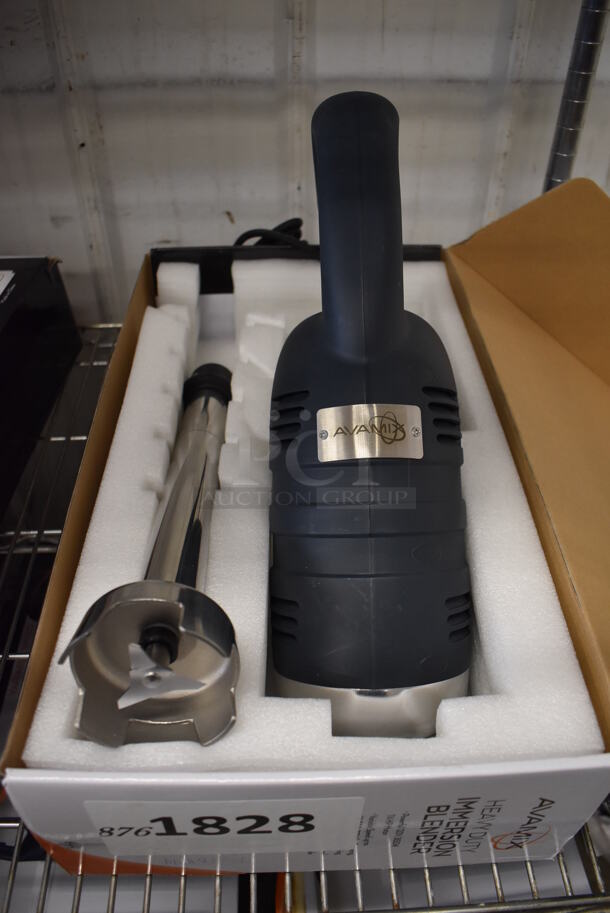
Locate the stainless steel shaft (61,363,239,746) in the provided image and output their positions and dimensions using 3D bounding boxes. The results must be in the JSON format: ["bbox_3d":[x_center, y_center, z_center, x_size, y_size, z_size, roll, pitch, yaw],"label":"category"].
[{"bbox_3d":[-0.076,0.019,0.464,0.083,0.083,0.357,-3,29,-1],"label":"stainless steel shaft"}]

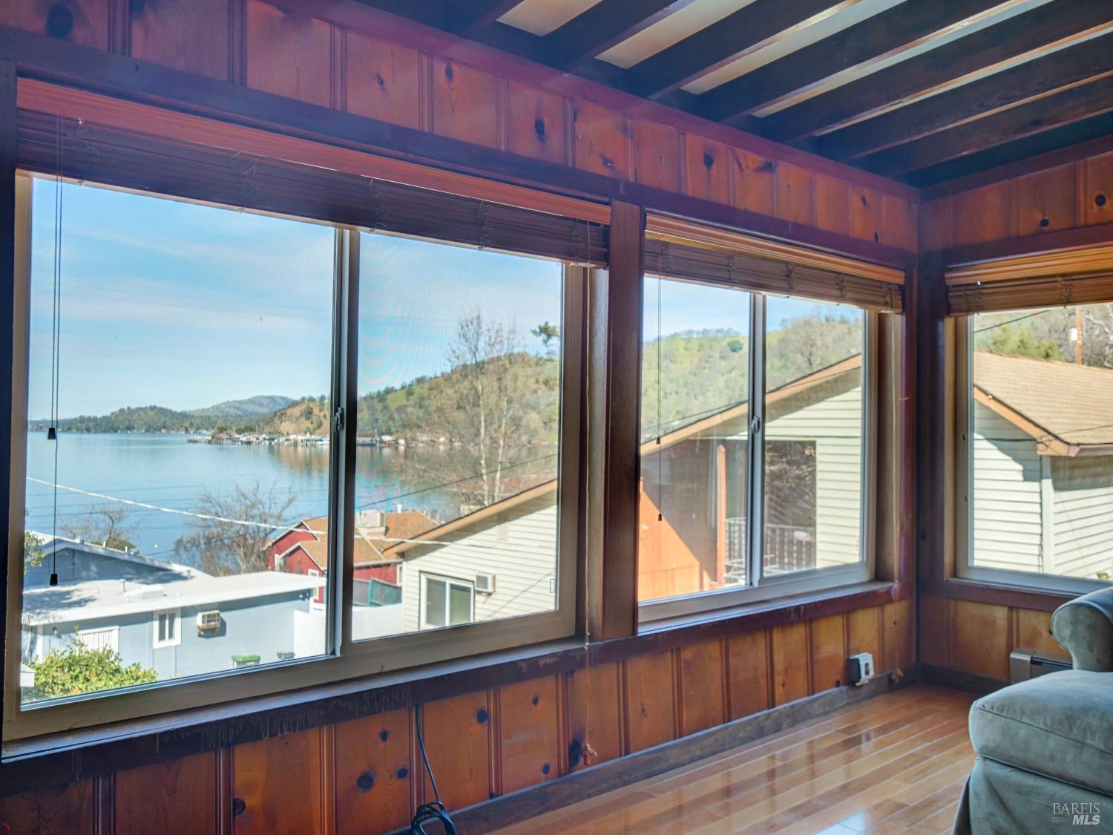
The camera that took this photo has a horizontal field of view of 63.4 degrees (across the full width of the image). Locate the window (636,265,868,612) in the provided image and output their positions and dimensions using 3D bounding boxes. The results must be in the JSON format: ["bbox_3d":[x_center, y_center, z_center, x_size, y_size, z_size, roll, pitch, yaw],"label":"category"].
[{"bbox_3d":[0.866,0.042,3.885,1.762,1.490,0.081,1,0,-40],"label":"window"}]

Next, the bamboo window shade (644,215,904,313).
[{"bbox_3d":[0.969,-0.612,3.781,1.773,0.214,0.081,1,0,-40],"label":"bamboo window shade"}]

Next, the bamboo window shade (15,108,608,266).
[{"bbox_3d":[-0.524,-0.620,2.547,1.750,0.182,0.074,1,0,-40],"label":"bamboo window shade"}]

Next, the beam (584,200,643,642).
[{"bbox_3d":[0.183,0.016,3.175,0.180,1.505,0.126,1,0,-40],"label":"beam"}]

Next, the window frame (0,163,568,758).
[{"bbox_3d":[-0.611,0.015,2.655,1.755,1.490,0.081,1,0,-40],"label":"window frame"}]

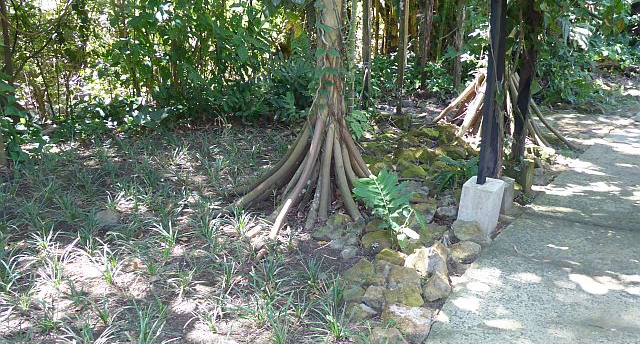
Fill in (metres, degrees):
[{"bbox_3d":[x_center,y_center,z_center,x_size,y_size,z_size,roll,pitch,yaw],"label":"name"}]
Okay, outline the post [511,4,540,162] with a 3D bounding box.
[{"bbox_3d":[1.733,-0.762,5.289,0.110,1.409,0.110,0,15,0],"label":"post"}]

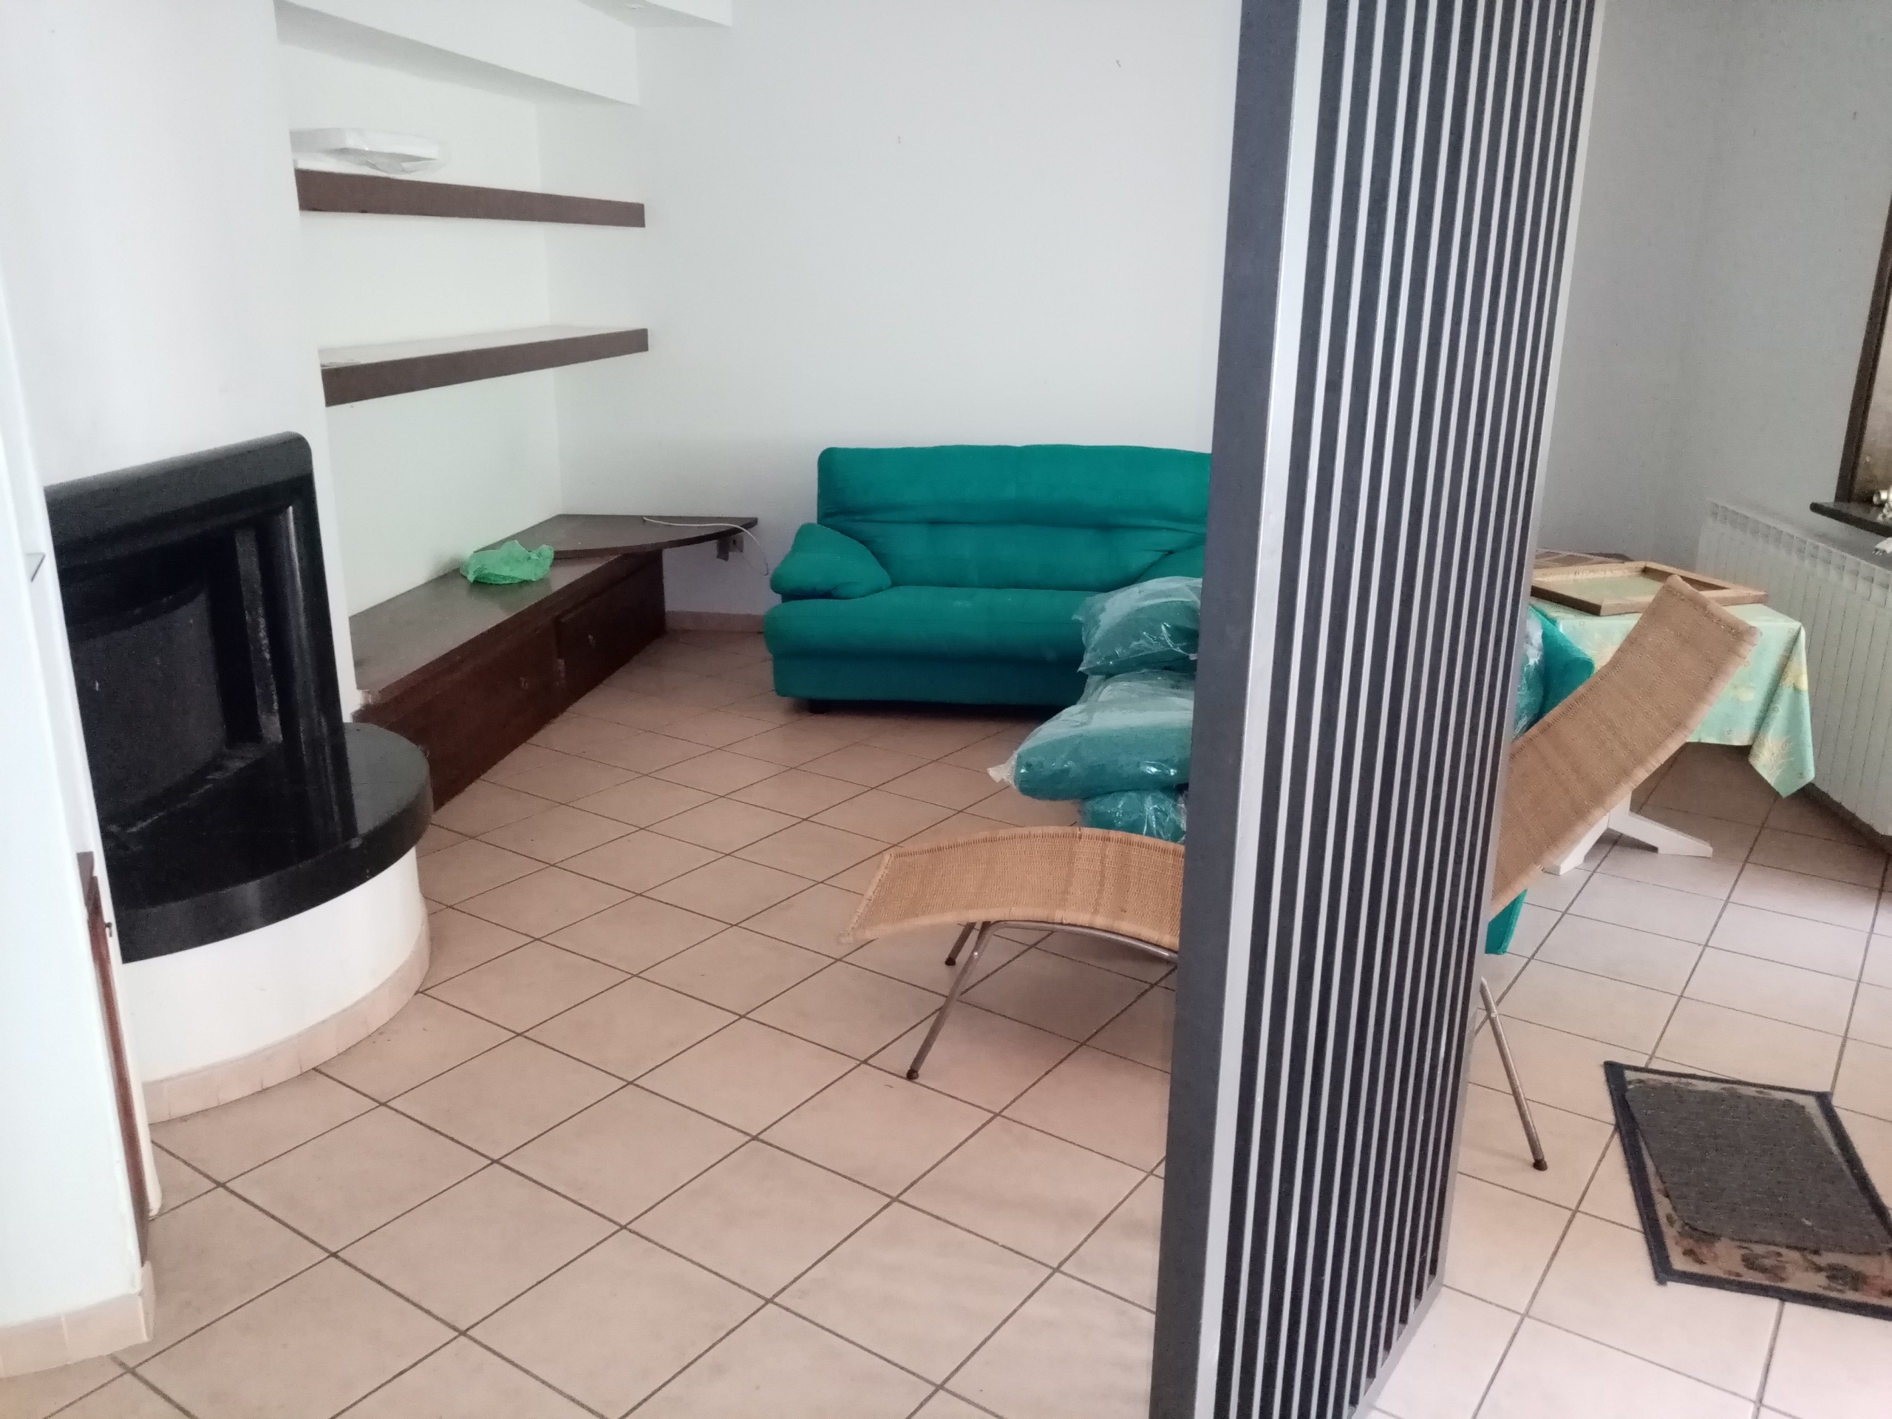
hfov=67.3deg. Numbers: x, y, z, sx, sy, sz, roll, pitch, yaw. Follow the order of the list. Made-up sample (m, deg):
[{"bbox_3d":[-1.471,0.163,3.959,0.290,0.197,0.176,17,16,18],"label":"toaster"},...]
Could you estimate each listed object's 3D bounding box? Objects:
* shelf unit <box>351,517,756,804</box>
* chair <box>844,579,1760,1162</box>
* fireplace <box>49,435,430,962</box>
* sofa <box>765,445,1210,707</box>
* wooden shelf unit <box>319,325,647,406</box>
[{"bbox_3d":[-1.398,-0.205,4.915,0.876,0.515,2.663,3,17,6],"label":"shelf unit"},{"bbox_3d":[0.590,0.229,2.752,1.536,0.979,0.535,4,17,10],"label":"chair"},{"bbox_3d":[-1.400,-0.078,2.869,0.509,0.811,1.191,3,17,6],"label":"fireplace"},{"bbox_3d":[0.248,-0.485,5.292,1.681,0.869,0.934,3,17,6],"label":"sofa"},{"bbox_3d":[-1.605,-1.156,4.655,0.438,0.100,2.663,3,17,6],"label":"wooden shelf unit"}]

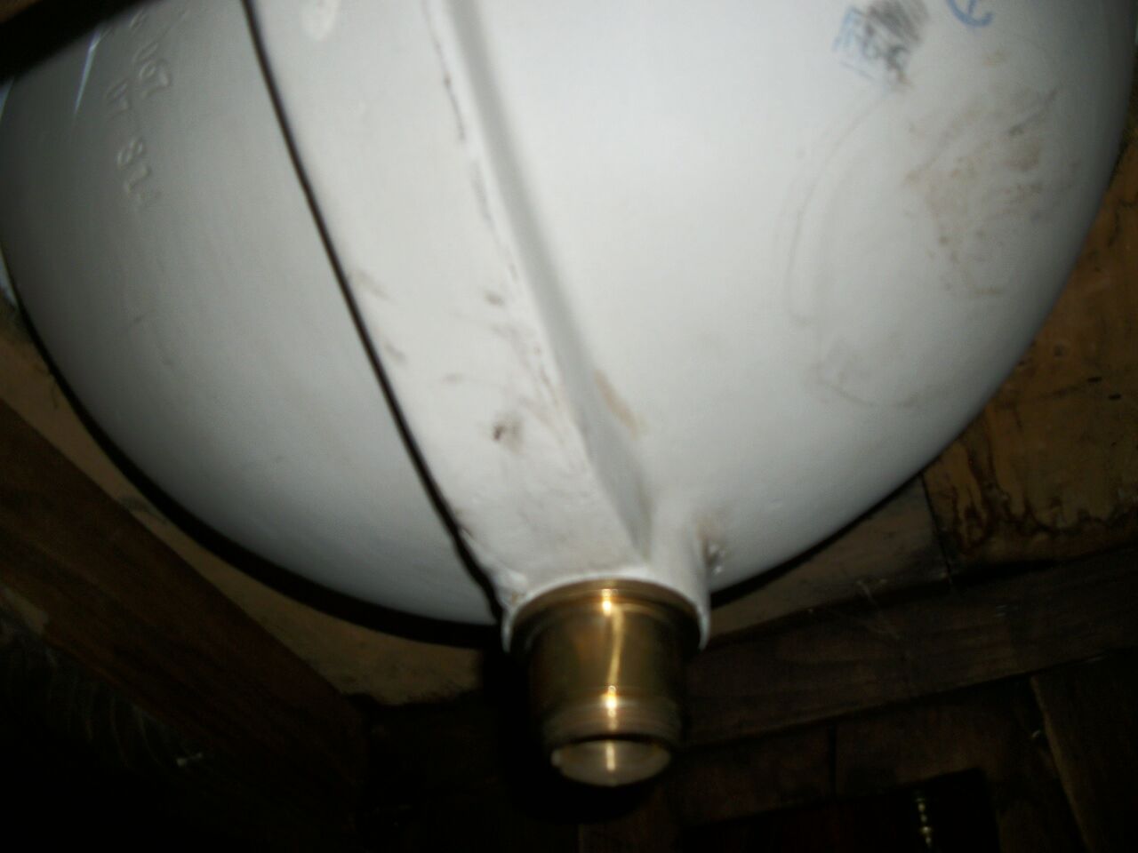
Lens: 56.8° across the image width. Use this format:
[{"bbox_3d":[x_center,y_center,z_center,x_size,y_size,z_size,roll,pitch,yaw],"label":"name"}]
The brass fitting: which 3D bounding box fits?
[{"bbox_3d":[0.011,0.074,0.293,0.055,0.042,0.055,-1,-40,0],"label":"brass fitting"}]

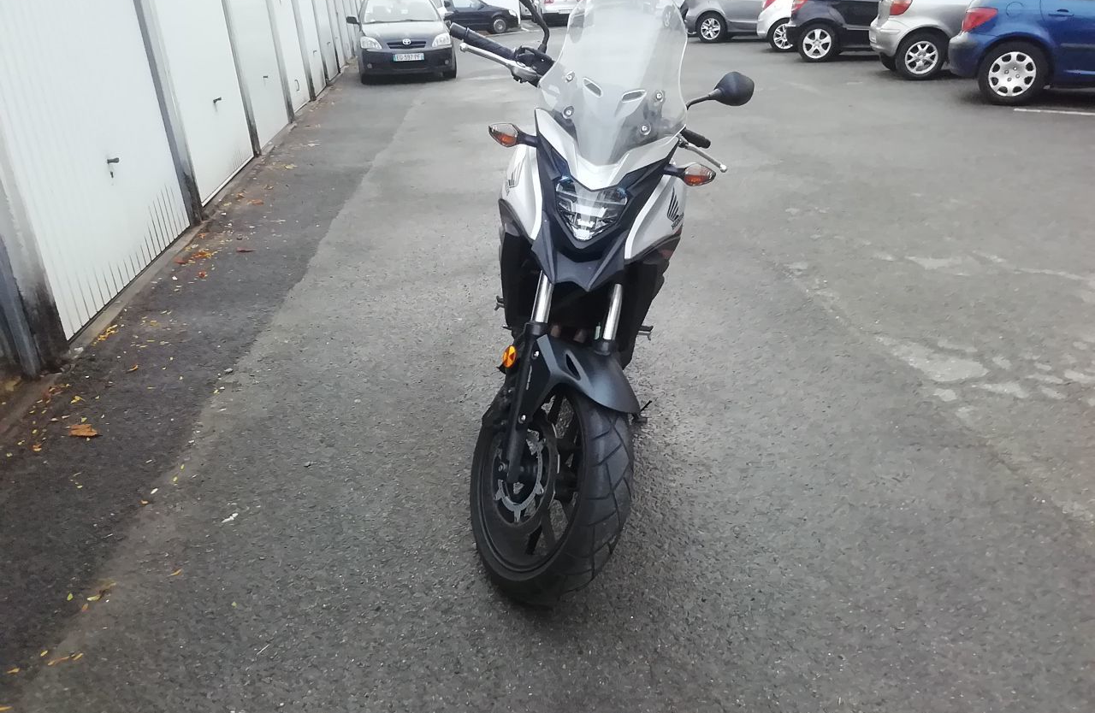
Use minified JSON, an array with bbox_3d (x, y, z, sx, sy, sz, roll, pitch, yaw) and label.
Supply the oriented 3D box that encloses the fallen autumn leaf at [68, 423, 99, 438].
[{"bbox_3d":[-1.674,0.261,3.073,0.110,0.025,0.080,-2,23,5],"label":"fallen autumn leaf"}]

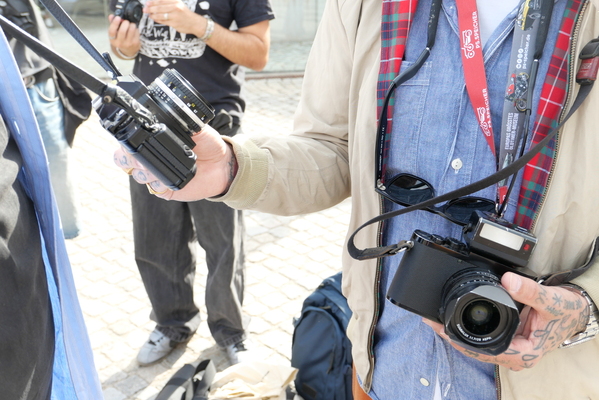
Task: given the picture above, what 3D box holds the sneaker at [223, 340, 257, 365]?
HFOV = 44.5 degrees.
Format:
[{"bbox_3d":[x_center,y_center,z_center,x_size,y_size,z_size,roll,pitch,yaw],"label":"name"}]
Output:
[{"bbox_3d":[-0.222,0.517,2.678,0.105,0.115,0.290,-5,22,-12],"label":"sneaker"}]

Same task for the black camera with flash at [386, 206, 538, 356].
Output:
[{"bbox_3d":[0.167,0.077,0.688,0.132,0.110,0.102,18,14,-1],"label":"black camera with flash"}]

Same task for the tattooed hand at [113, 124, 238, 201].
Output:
[{"bbox_3d":[-0.123,-0.036,0.720,0.117,0.075,0.090,-4,21,-10],"label":"tattooed hand"}]

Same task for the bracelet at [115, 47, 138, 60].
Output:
[{"bbox_3d":[-0.485,-0.416,2.060,0.067,0.018,0.058,5,46,-5],"label":"bracelet"}]

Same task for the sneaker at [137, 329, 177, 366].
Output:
[{"bbox_3d":[-0.506,0.499,2.725,0.105,0.115,0.290,12,24,28],"label":"sneaker"}]

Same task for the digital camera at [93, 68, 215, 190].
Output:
[{"bbox_3d":[-0.136,-0.079,0.701,0.094,0.089,0.141,-47,26,-10],"label":"digital camera"}]

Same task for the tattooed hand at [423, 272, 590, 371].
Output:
[{"bbox_3d":[0.199,0.115,0.700,0.148,0.083,0.085,-5,22,-13],"label":"tattooed hand"}]

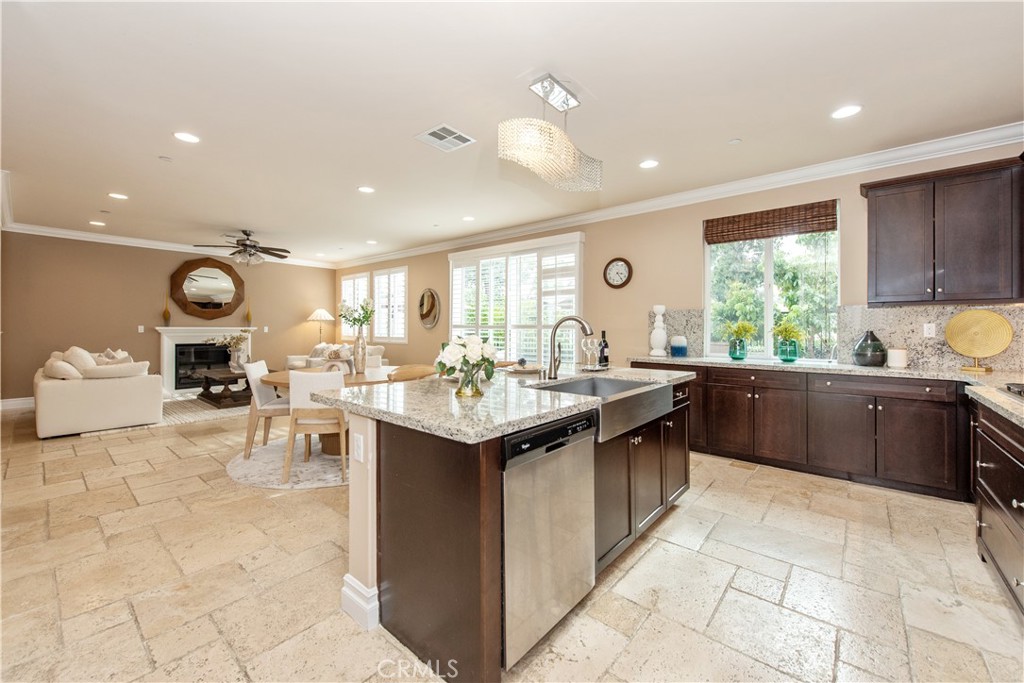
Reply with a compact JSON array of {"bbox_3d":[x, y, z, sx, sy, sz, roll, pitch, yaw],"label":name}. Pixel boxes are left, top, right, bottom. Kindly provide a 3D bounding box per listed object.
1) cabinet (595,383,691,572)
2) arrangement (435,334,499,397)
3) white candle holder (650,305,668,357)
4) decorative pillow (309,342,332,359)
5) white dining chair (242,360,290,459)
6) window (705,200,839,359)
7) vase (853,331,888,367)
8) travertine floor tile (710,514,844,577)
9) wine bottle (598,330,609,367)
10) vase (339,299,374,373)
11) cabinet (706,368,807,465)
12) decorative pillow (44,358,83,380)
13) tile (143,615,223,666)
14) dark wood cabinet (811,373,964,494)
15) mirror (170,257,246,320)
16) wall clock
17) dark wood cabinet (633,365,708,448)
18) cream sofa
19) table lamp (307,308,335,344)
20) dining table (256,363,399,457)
[{"bbox_3d":[0.605,0.700,2.505,0.590,0.840,1.372,1,2,41],"label":"cabinet"},{"bbox_3d":[-0.226,0.118,1.960,0.300,0.305,0.290,0,1,-6],"label":"arrangement"},{"bbox_3d":[1.700,-0.127,4.592,0.185,0.590,0.185,1,2,41],"label":"white candle holder"},{"bbox_3d":[-3.866,0.181,8.000,0.450,0.360,0.220,1,1,30],"label":"decorative pillow"},{"bbox_3d":[-2.335,0.663,4.082,0.570,0.900,0.510,0,2,-12],"label":"white dining chair"},{"bbox_3d":[2.586,-0.570,4.062,1.162,1.490,0.120,1,1,41],"label":"window"},{"bbox_3d":[3.132,0.067,3.482,0.230,0.312,0.230,2,2,40],"label":"vase"},{"bbox_3d":[1.522,1.163,2.303,0.610,0.020,0.390,1,2,41],"label":"travertine floor tile"},{"bbox_3d":[0.780,0.056,3.382,0.078,0.297,0.078,1,1,41],"label":"wine bottle"},{"bbox_3d":[-1.722,-0.063,4.426,0.375,0.820,0.360,0,1,-21],"label":"vase"},{"bbox_3d":[2.381,0.652,3.817,0.771,0.805,0.610,1,1,41],"label":"cabinet"},{"bbox_3d":[-5.282,0.332,4.723,0.430,0.170,0.340,1,-31,41],"label":"decorative pillow"},{"bbox_3d":[-1.308,1.200,1.593,0.200,0.015,0.200,2,2,41],"label":"tile"},{"bbox_3d":[2.993,0.663,3.284,0.851,0.805,0.610,1,1,41],"label":"dark wood cabinet"},{"bbox_3d":[-6.082,-1.041,7.997,0.060,1.230,1.200,2,2,41],"label":"mirror"},{"bbox_3d":[1.344,-0.865,5.049,0.395,0.395,0.050,1,2,41],"label":"wall clock"},{"bbox_3d":[1.833,0.679,4.432,0.770,0.880,0.610,2,2,40],"label":"dark wood cabinet"},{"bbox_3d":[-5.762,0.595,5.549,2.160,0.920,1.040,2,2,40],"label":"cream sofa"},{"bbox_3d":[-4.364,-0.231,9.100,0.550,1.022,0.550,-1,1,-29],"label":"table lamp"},{"bbox_3d":[-1.685,0.731,4.095,1.520,0.760,1.520,1,1,41],"label":"dining table"}]

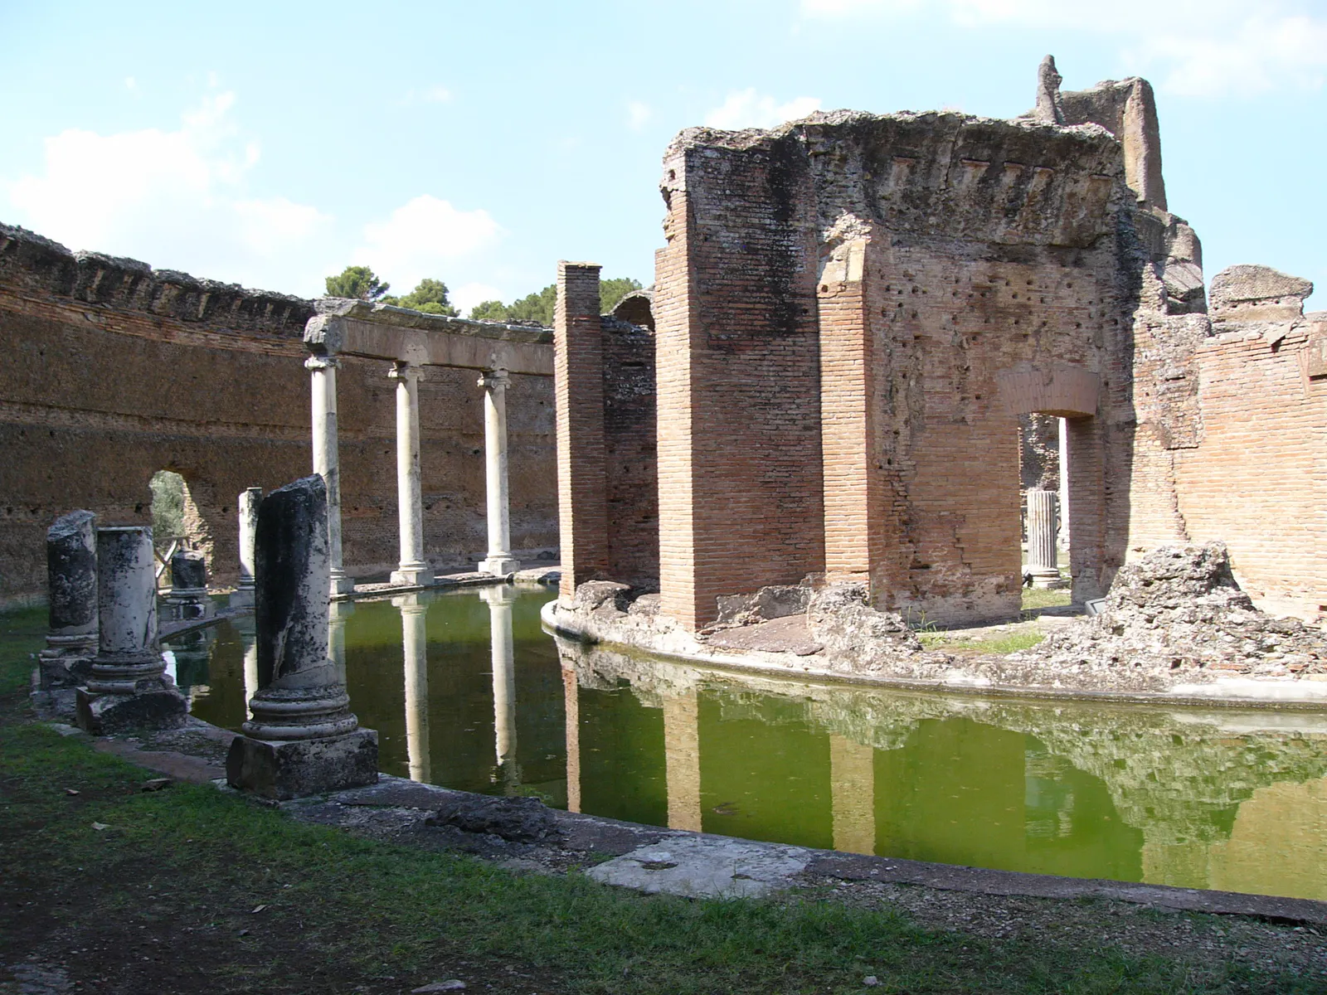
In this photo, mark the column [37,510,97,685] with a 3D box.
[{"bbox_3d":[-5.421,0.960,12.726,0.640,1.642,0.640,-2,0,-26],"label":"column"}]

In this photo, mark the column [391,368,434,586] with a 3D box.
[{"bbox_3d":[-5.242,-0.499,28.558,0.640,4.583,0.640,-2,0,28],"label":"column"}]

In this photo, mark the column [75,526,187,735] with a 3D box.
[{"bbox_3d":[-4.017,0.979,10.338,0.640,1.514,0.640,-2,0,-35],"label":"column"}]

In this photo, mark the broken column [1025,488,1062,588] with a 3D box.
[{"bbox_3d":[5.912,0.632,21.559,0.570,1.506,0.570,-2,0,14],"label":"broken column"}]

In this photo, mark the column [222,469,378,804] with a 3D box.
[{"bbox_3d":[-2.164,0.774,8.099,0.640,1.806,0.640,-2,0,-44],"label":"column"}]

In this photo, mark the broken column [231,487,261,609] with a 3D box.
[{"bbox_3d":[-6.942,0.837,23.398,0.640,2.006,0.640,-2,0,10],"label":"broken column"}]

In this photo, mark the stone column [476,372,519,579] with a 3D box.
[{"bbox_3d":[-3.731,-0.556,30.963,0.640,4.612,0.640,-2,0,37],"label":"stone column"}]

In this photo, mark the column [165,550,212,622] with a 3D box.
[{"bbox_3d":[-7.176,1.325,20.842,0.640,1.037,0.640,-2,0,1],"label":"column"}]

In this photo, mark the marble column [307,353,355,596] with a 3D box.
[{"bbox_3d":[-6.317,-0.453,26.030,0.640,4.552,0.640,-2,0,19],"label":"marble column"}]

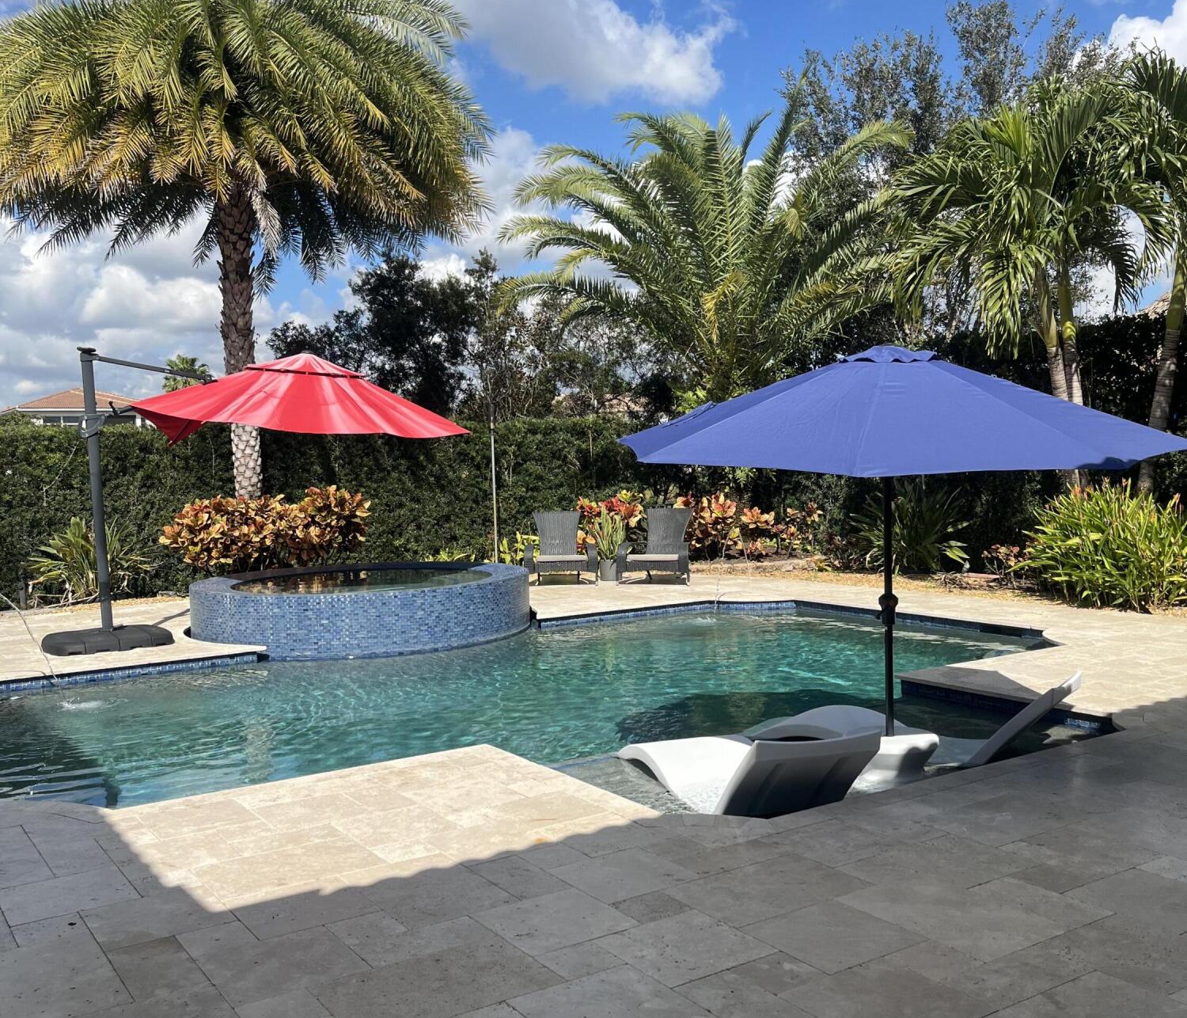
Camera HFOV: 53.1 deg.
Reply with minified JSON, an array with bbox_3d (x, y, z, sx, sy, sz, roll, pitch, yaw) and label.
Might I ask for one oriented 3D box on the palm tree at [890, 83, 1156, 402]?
[{"bbox_3d":[4.618,-1.875,12.740,2.900,5.400,2.900,-1,2,0],"label":"palm tree"}]

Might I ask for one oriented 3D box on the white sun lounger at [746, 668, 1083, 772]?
[{"bbox_3d":[1.692,1.165,6.425,1.680,0.645,0.580,1,3,35],"label":"white sun lounger"}]

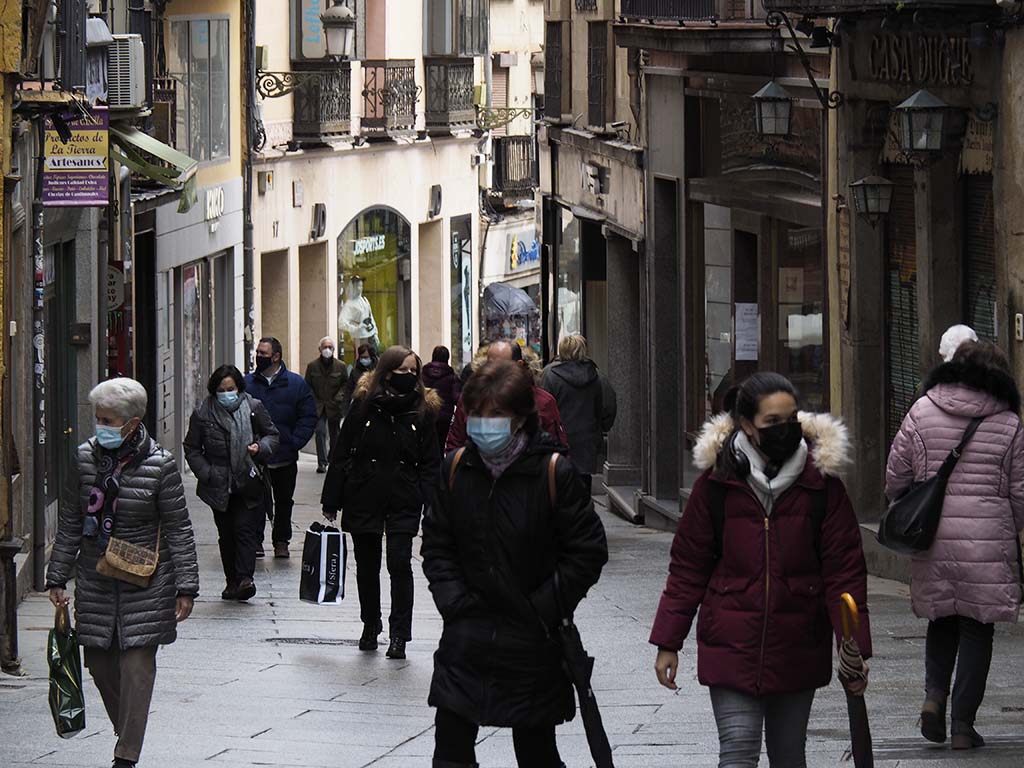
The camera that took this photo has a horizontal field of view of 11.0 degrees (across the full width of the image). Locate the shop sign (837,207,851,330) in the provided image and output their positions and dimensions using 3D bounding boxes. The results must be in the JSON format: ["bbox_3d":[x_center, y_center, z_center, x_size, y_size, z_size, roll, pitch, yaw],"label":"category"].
[{"bbox_3d":[2.304,-0.803,37.000,0.050,0.860,0.240,-1,4,-11],"label":"shop sign"}]

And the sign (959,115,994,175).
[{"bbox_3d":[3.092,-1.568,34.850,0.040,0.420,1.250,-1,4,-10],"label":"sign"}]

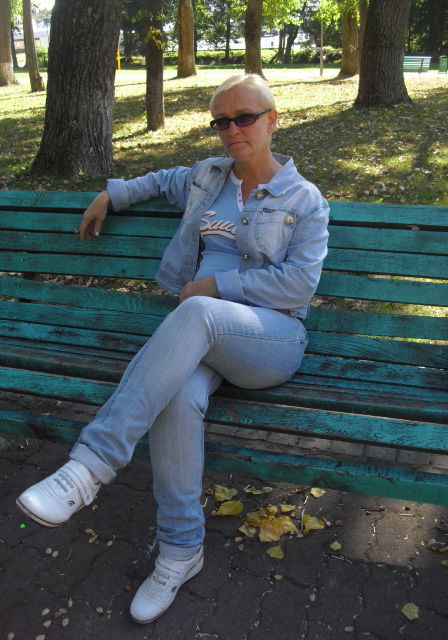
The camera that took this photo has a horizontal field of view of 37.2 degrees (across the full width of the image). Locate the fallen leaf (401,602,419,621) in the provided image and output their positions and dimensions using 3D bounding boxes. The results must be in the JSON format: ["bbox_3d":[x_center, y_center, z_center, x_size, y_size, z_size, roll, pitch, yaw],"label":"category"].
[{"bbox_3d":[0.489,0.768,1.754,0.046,0.008,0.055,-1,23,0],"label":"fallen leaf"}]

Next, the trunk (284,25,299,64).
[{"bbox_3d":[4.259,-17.384,42.000,0.800,2.400,0.600,-1,23,0],"label":"trunk"}]

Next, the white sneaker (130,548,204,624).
[{"bbox_3d":[-0.142,0.704,1.808,0.090,0.100,0.245,16,28,35],"label":"white sneaker"}]

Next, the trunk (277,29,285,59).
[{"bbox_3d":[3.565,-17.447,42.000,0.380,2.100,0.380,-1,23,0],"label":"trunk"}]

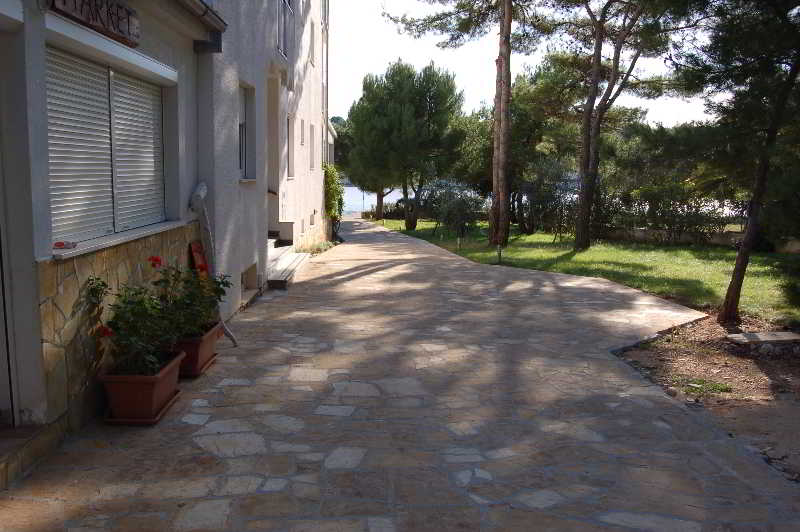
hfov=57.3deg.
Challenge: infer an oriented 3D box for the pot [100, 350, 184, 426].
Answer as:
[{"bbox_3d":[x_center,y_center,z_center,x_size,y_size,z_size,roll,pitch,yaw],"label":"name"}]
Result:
[{"bbox_3d":[-1.654,0.781,4.761,0.368,0.292,0.577,1,7,-1],"label":"pot"}]

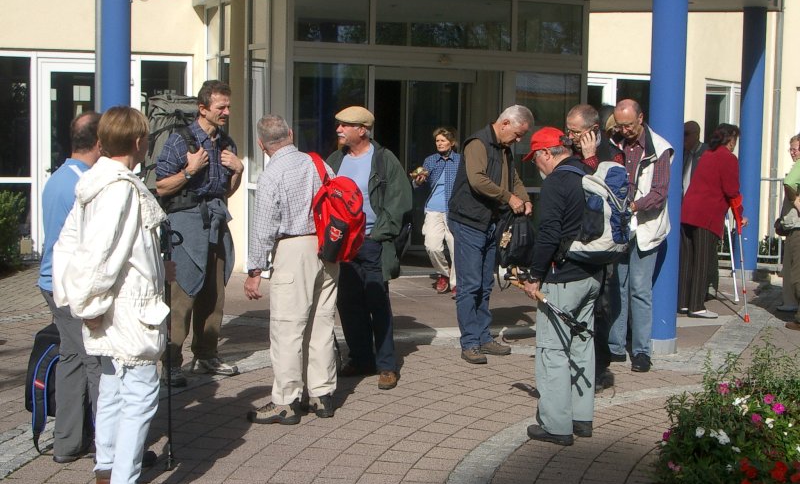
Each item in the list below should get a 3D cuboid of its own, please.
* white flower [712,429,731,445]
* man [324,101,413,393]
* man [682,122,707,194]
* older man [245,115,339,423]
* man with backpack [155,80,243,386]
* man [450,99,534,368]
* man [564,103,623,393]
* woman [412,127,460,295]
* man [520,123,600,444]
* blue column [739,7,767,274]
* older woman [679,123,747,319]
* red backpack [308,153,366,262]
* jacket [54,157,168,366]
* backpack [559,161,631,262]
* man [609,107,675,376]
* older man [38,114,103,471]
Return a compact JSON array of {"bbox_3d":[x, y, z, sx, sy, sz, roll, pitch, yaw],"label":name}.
[{"bbox_3d":[1.405,0.850,4.950,0.075,0.060,0.060,1,5,0],"label":"white flower"},{"bbox_3d":[-0.191,0.013,7.323,0.550,1.766,0.400,3,6,25],"label":"man"},{"bbox_3d":[2.939,-0.326,11.301,0.520,1.754,0.380,6,7,40],"label":"man"},{"bbox_3d":[-0.595,0.150,6.210,0.510,1.677,0.400,-3,7,-38],"label":"older man"},{"bbox_3d":[-1.238,-0.067,7.029,0.540,1.844,0.460,-4,7,-41],"label":"man with backpack"},{"bbox_3d":[0.633,-0.064,7.924,0.520,1.770,0.500,4,6,25],"label":"man"},{"bbox_3d":[1.206,0.029,7.025,0.520,1.764,0.420,4,6,30],"label":"man"},{"bbox_3d":[0.386,-0.310,11.345,0.480,1.686,0.400,3,5,18],"label":"woman"},{"bbox_3d":[0.851,0.228,5.931,0.430,1.647,0.480,4,6,30],"label":"man"},{"bbox_3d":[4.067,-1.147,13.056,0.255,3.046,0.255,1,5,0],"label":"blue column"},{"bbox_3d":[2.760,-0.195,10.002,0.580,1.696,0.500,-1,5,-22],"label":"older woman"},{"bbox_3d":[-0.324,-0.175,5.920,0.240,0.510,0.300,5,6,37],"label":"red backpack"},{"bbox_3d":[-1.159,0.070,4.551,0.460,0.820,0.550,0,5,-10],"label":"jacket"},{"bbox_3d":[1.012,-0.153,5.891,0.270,0.530,0.330,4,6,30],"label":"backpack"},{"bbox_3d":[1.619,-0.054,7.626,0.540,1.798,0.460,5,7,38],"label":"man"},{"bbox_3d":[-1.481,0.219,5.401,0.420,1.653,0.480,-3,7,-41],"label":"older man"}]

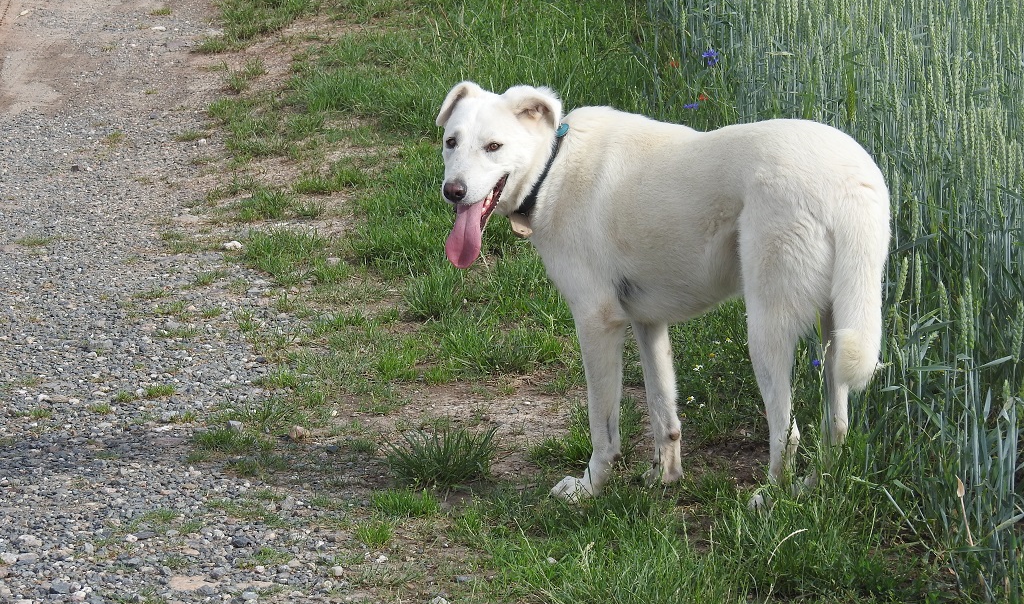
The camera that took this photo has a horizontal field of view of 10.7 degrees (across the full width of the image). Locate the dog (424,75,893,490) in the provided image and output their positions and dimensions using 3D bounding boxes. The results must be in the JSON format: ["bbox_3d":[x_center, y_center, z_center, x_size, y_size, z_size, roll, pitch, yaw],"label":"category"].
[{"bbox_3d":[0.256,-0.021,9.018,0.770,0.690,0.300,7,11,40],"label":"dog"}]

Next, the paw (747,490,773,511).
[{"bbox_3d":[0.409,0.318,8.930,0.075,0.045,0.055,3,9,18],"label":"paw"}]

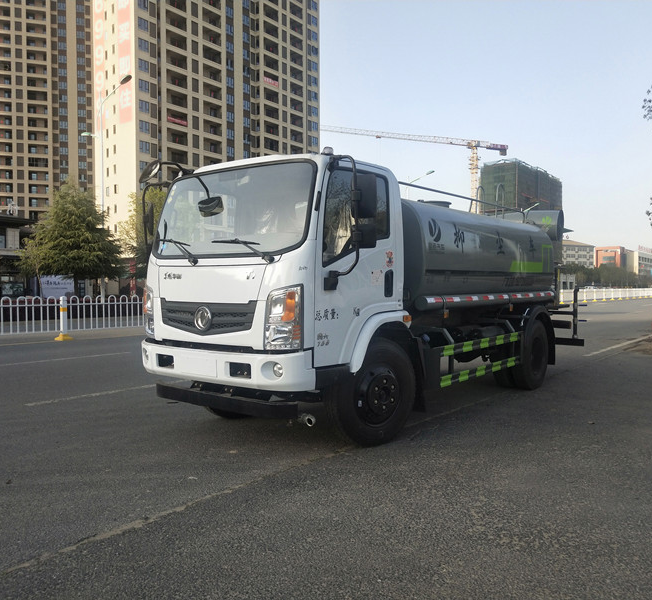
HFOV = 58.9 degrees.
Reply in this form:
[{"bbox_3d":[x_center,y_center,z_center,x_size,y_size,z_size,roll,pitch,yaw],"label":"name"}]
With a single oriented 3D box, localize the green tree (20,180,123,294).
[{"bbox_3d":[-12.455,-2.602,28.500,4.900,6.780,4.800,0,1,0],"label":"green tree"}]

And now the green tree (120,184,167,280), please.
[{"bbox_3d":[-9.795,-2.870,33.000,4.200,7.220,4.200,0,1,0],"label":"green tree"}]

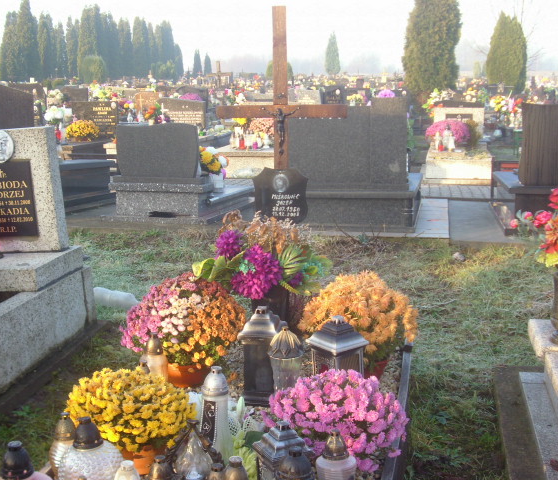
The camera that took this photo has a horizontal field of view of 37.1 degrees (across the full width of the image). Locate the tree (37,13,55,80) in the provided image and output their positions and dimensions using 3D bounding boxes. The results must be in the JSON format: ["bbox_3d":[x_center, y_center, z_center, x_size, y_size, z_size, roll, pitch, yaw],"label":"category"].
[{"bbox_3d":[-26.135,-21.779,93.529,2.100,7.337,2.100,0,12,0],"label":"tree"}]

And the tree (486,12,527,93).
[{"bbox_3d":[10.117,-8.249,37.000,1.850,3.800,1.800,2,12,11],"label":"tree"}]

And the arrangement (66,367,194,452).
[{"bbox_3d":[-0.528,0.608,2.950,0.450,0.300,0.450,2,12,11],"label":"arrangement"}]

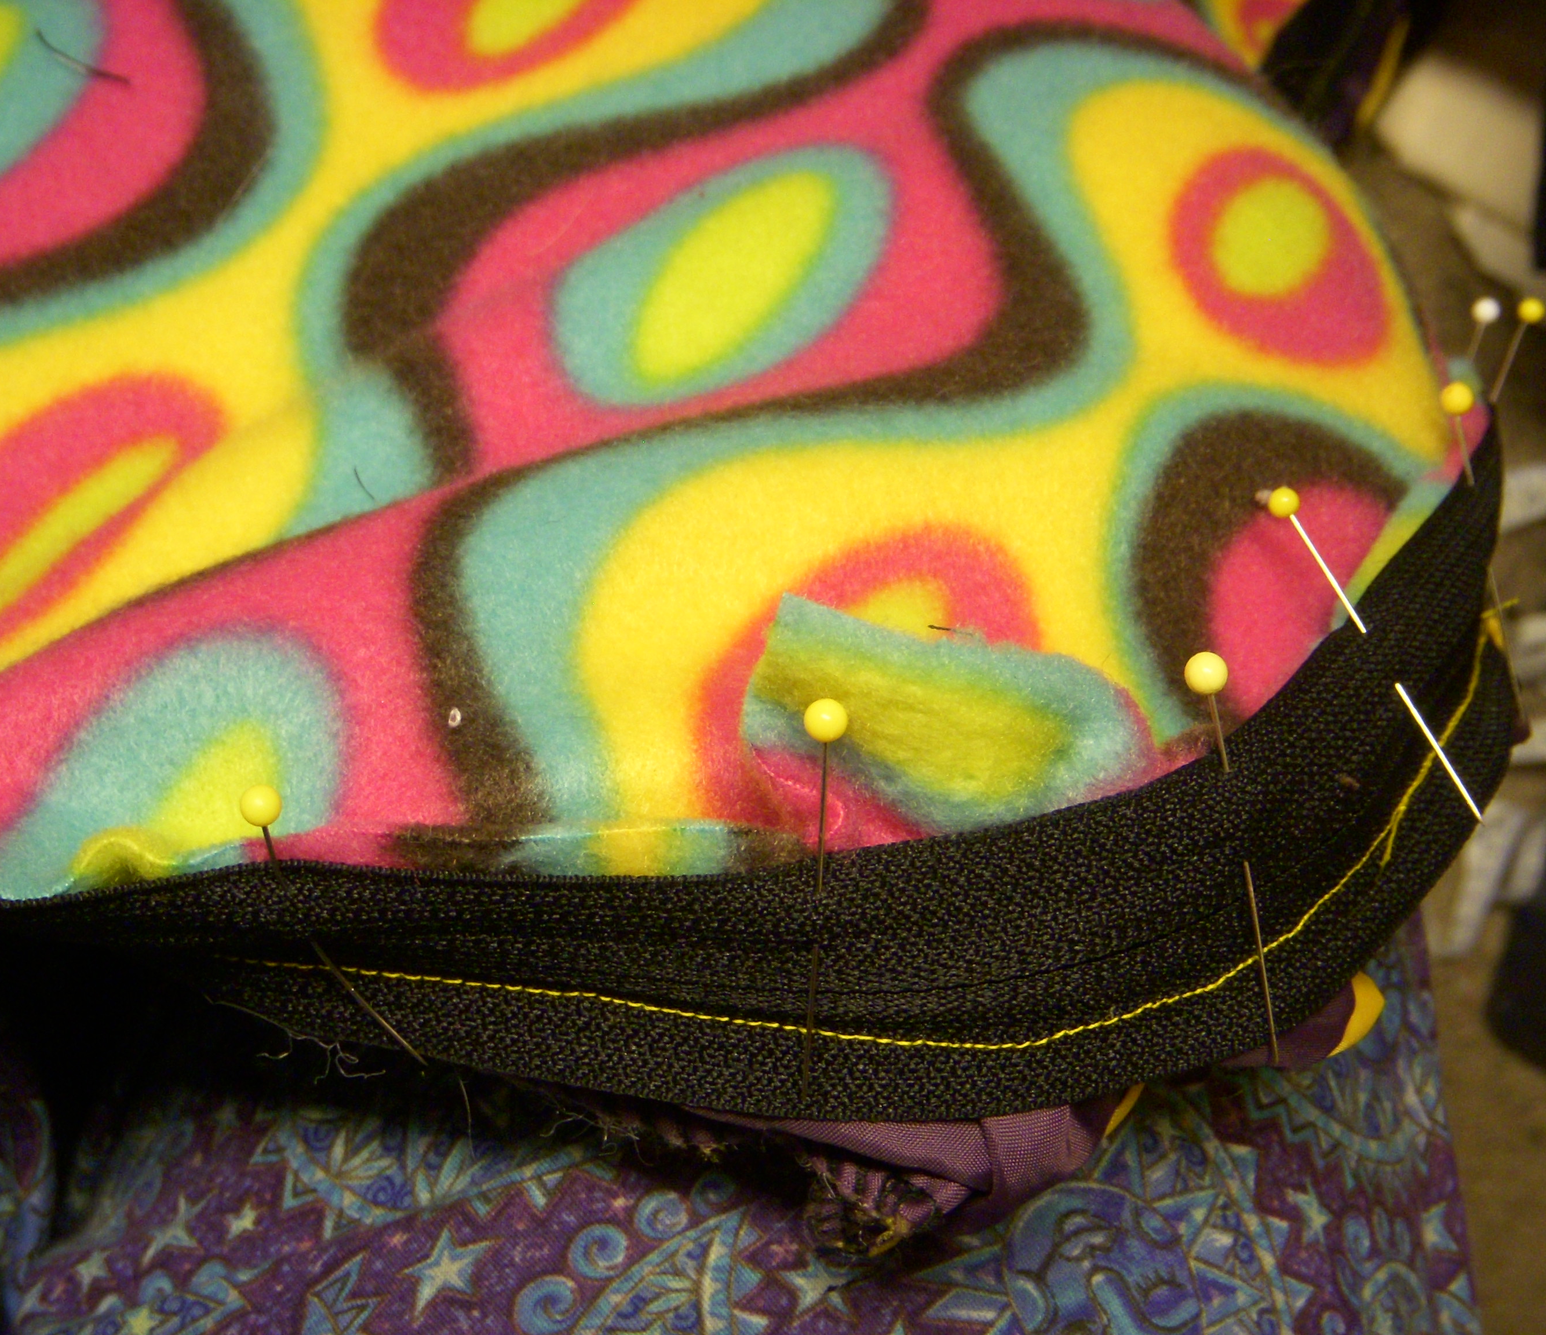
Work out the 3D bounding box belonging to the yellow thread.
[{"bbox_3d":[0.013,0.018,0.380,0.146,0.018,0.066,0,46,0],"label":"yellow thread"}]

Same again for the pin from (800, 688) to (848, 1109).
[{"bbox_3d":[0.004,0.024,0.360,0.005,0.005,0.044,3,72,1],"label":"pin"}]

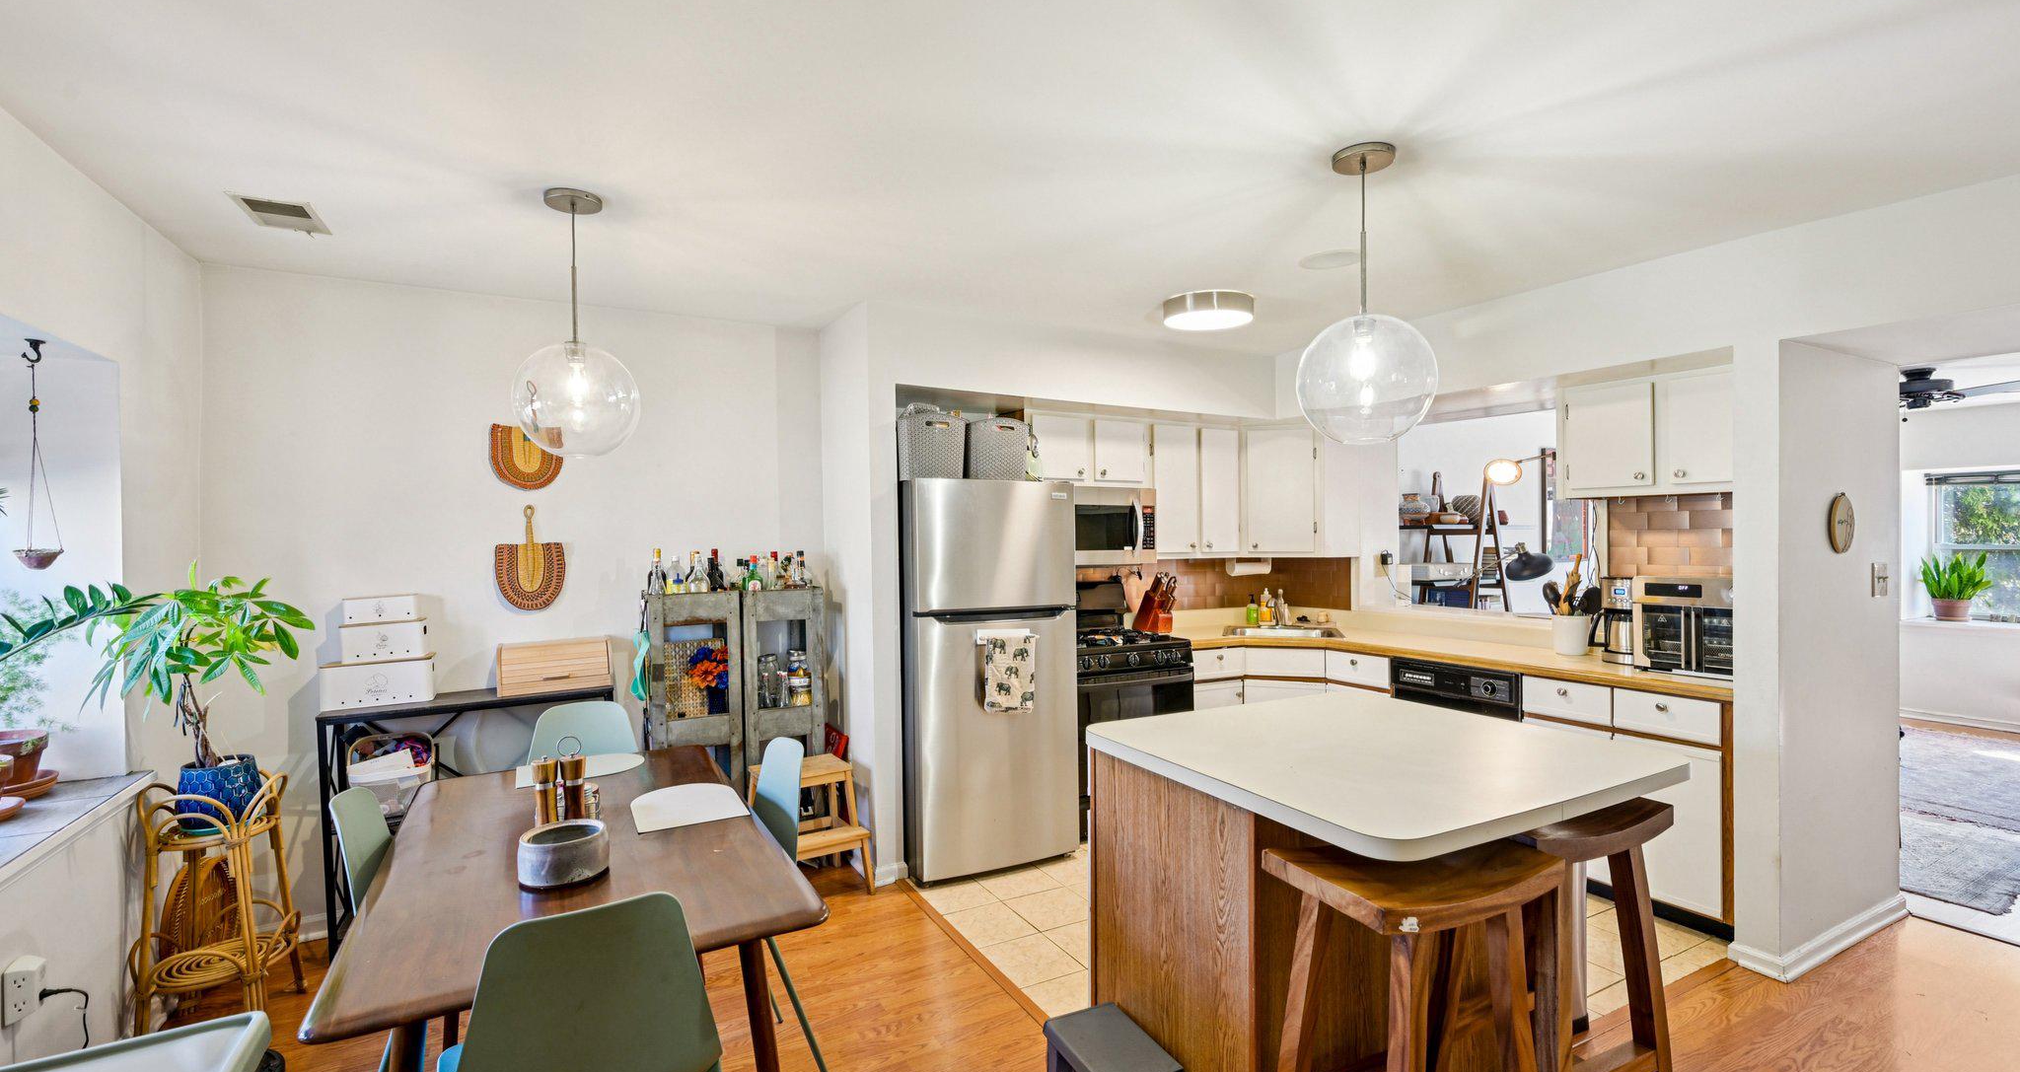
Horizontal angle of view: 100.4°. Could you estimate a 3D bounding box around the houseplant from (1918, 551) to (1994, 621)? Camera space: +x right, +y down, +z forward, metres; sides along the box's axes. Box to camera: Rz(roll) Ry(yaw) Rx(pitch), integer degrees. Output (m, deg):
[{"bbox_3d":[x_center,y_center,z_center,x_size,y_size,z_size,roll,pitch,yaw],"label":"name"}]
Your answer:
[{"bbox_3d":[7.082,0.378,6.300,0.380,0.520,0.380,-1,0,-28],"label":"houseplant"}]

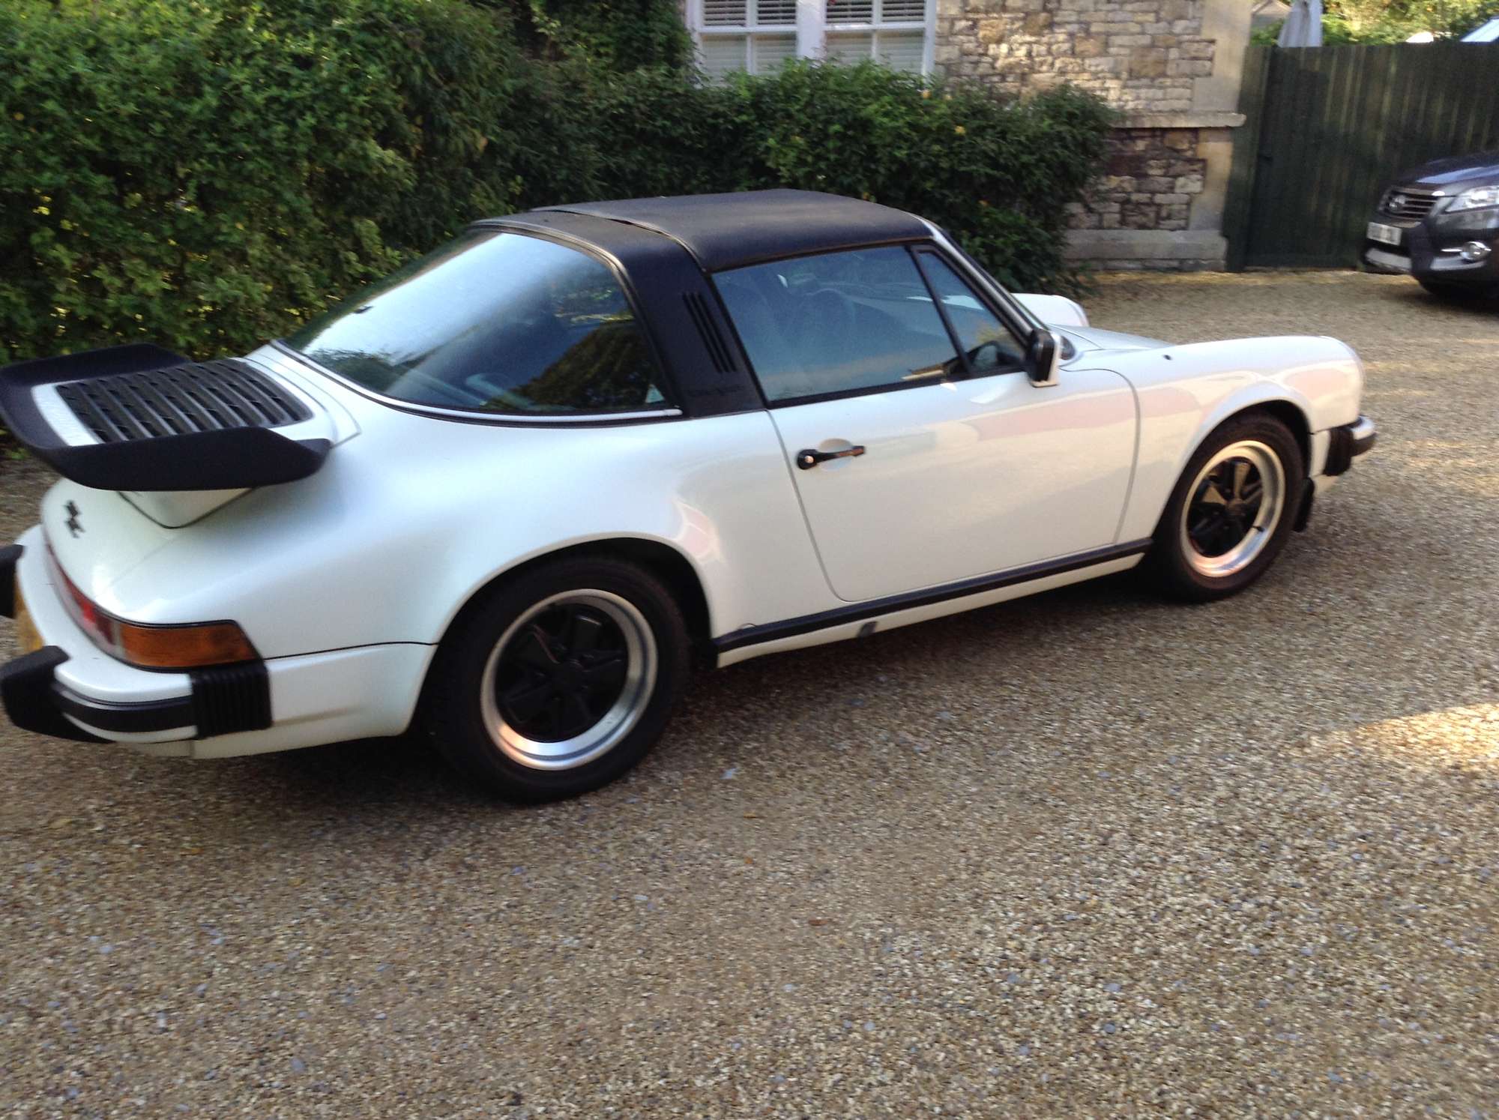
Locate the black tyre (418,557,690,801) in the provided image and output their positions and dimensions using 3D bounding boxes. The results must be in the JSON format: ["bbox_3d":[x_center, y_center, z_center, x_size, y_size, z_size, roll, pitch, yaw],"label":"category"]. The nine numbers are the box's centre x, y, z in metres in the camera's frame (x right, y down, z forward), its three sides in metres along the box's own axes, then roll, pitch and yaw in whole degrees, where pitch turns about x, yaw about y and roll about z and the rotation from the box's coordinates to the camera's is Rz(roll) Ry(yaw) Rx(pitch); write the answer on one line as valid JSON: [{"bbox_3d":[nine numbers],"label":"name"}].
[{"bbox_3d":[-0.457,0.250,3.342,0.630,0.630,0.220,-13,24,-30],"label":"black tyre"}]

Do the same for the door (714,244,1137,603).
[{"bbox_3d":[0.515,-0.381,3.802,1.240,0.880,0.310,-13,24,-30],"label":"door"}]

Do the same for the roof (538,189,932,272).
[{"bbox_3d":[-0.123,-0.960,3.997,0.850,0.135,1.090,-13,24,-30],"label":"roof"}]

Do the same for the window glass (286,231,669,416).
[{"bbox_3d":[-0.847,-0.636,3.623,0.760,0.380,1.310,-13,24,-30],"label":"window glass"}]

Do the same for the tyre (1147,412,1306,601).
[{"bbox_3d":[1.460,-0.182,4.495,0.630,0.630,0.205,-11,23,-27],"label":"tyre"}]

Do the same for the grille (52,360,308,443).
[{"bbox_3d":[-1.344,-0.384,3.378,0.480,0.080,0.710,-13,24,-30],"label":"grille"}]

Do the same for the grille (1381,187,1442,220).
[{"bbox_3d":[4.655,-2.515,10.100,0.170,0.200,0.760,-2,20,-5],"label":"grille"}]

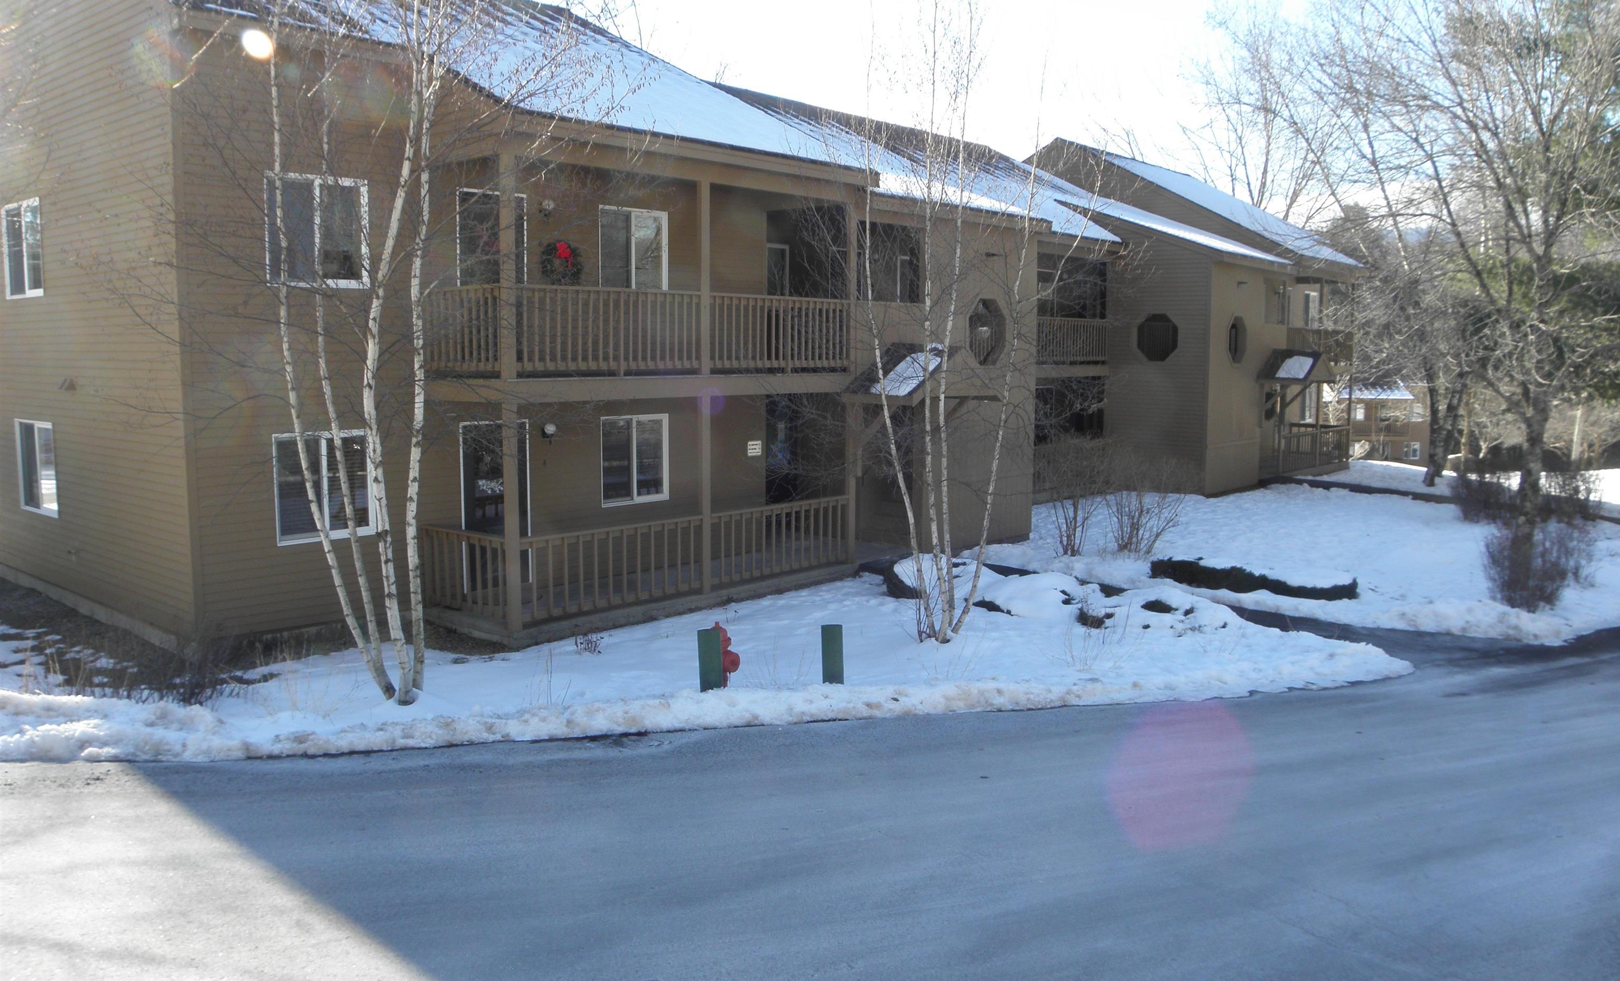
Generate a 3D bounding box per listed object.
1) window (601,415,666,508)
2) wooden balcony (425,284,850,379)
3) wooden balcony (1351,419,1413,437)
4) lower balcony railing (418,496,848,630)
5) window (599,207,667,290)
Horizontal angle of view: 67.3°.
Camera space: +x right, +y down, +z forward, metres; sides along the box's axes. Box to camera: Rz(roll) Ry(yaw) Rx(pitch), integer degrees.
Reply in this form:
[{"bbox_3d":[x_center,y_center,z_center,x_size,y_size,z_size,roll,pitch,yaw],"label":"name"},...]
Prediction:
[{"bbox_3d":[-2.351,-0.413,16.548,0.100,1.194,1.176,6,9,42],"label":"window"},{"bbox_3d":[-1.934,-1.969,15.514,1.682,1.015,5.779,6,9,42],"label":"wooden balcony"},{"bbox_3d":[39.955,-4.299,86.652,5.400,1.250,1.600,-1,7,-7],"label":"wooden balcony"},{"bbox_3d":[-1.958,0.734,15.836,1.709,0.984,5.779,6,9,42],"label":"lower balcony railing"},{"bbox_3d":[-2.324,-3.150,16.244,0.100,1.186,1.170,6,9,42],"label":"window"}]

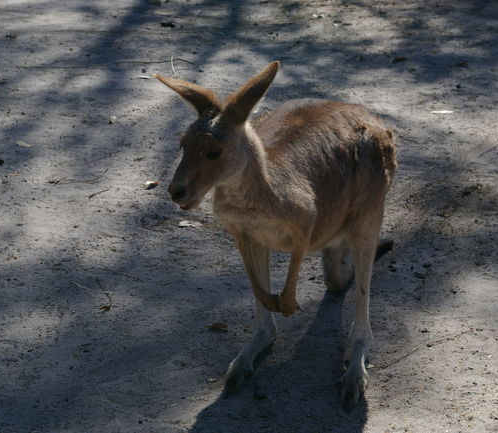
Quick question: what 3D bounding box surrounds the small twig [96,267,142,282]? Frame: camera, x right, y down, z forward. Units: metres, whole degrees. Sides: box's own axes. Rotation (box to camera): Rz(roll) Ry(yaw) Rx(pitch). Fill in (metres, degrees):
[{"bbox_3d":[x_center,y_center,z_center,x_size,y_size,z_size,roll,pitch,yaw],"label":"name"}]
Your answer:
[{"bbox_3d":[-0.268,0.119,3.049,0.125,0.008,0.011,14,29,28],"label":"small twig"}]

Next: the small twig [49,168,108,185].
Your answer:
[{"bbox_3d":[-0.393,-0.089,3.490,0.162,0.012,0.060,-13,28,-26],"label":"small twig"}]

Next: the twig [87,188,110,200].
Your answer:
[{"bbox_3d":[-0.349,-0.052,3.412,0.016,0.010,0.081,17,30,33],"label":"twig"}]

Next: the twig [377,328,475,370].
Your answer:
[{"bbox_3d":[0.331,0.246,2.767,0.252,0.015,0.019,-18,30,-33],"label":"twig"}]

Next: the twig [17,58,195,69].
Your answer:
[{"bbox_3d":[-0.408,-0.434,4.226,0.506,0.015,0.053,-2,25,-5],"label":"twig"}]

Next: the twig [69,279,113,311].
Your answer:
[{"bbox_3d":[-0.302,0.153,2.966,0.060,0.015,0.157,-15,29,-29],"label":"twig"}]

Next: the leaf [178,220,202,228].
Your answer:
[{"bbox_3d":[-0.131,0.017,3.261,0.053,0.012,0.028,0,25,0],"label":"leaf"}]

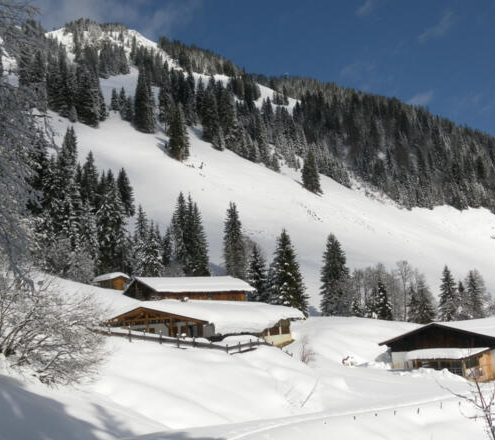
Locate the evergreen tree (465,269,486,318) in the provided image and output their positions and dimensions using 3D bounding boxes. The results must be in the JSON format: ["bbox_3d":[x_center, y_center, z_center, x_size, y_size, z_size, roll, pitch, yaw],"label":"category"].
[{"bbox_3d":[53.023,17.209,138.000,5.120,11.860,5.120,0,-6,0],"label":"evergreen tree"}]

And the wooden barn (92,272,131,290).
[{"bbox_3d":[-25.669,11.702,112.000,5.400,3.500,4.800,-4,-7,35],"label":"wooden barn"}]

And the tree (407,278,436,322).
[{"bbox_3d":[28.890,13.340,98.520,4.810,7.900,4.810,-2,-7,0],"label":"tree"}]

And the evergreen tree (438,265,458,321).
[{"bbox_3d":[44.712,16.239,132.000,4.450,12.680,4.450,0,-6,0],"label":"evergreen tree"}]

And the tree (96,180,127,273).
[{"bbox_3d":[-23.170,1.360,101.070,4.900,16.470,4.900,-2,-7,0],"label":"tree"}]

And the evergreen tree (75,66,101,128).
[{"bbox_3d":[-57.030,-44.450,211.500,8.930,22.940,8.930,-2,-7,0],"label":"evergreen tree"}]

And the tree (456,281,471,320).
[{"bbox_3d":[50.233,18.837,138.000,3.260,9.530,3.260,0,-6,0],"label":"tree"}]

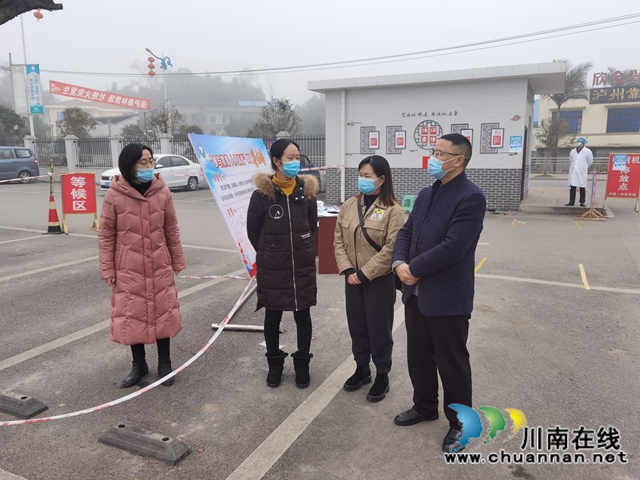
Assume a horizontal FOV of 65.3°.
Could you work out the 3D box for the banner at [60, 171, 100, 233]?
[{"bbox_3d":[-4.933,-0.785,10.260,0.660,1.173,0.420,-6,12,-31],"label":"banner"}]

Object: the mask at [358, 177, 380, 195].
[{"bbox_3d":[0.304,-0.340,3.128,0.090,0.115,0.140,-10,14,-44],"label":"mask"}]

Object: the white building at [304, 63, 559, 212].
[{"bbox_3d":[3.782,-3.023,15.787,6.929,3.708,4.645,4,11,25],"label":"white building"}]

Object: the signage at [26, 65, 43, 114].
[{"bbox_3d":[-15.414,-8.129,26.999,0.780,2.554,0.080,-1,10,-3],"label":"signage"}]

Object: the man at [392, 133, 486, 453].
[{"bbox_3d":[0.638,0.272,2.687,0.410,1.664,0.500,-9,13,-41],"label":"man"}]

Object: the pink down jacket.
[{"bbox_3d":[-1.193,0.131,3.346,0.550,1.120,0.360,-4,11,-21],"label":"pink down jacket"}]

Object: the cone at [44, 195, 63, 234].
[{"bbox_3d":[-5.347,-0.510,9.989,0.365,0.740,0.365,5,11,28],"label":"cone"}]

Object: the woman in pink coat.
[{"bbox_3d":[-1.196,0.178,3.354,0.550,1.636,0.380,-4,11,-21],"label":"woman in pink coat"}]

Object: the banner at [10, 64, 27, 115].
[{"bbox_3d":[-15.939,-7.970,26.523,0.823,2.522,0.060,2,10,11],"label":"banner"}]

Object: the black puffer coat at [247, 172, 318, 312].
[{"bbox_3d":[-0.248,0.017,3.300,0.450,0.897,0.340,-3,10,-16],"label":"black puffer coat"}]

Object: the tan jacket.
[{"bbox_3d":[0.316,-0.013,3.123,0.460,0.525,0.330,5,11,29],"label":"tan jacket"}]

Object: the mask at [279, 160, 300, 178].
[{"bbox_3d":[-0.193,-0.446,3.162,0.140,0.112,0.090,-6,11,-29],"label":"mask"}]

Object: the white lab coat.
[{"bbox_3d":[6.696,-1.875,12.822,0.510,1.005,0.340,9,13,43],"label":"white lab coat"}]

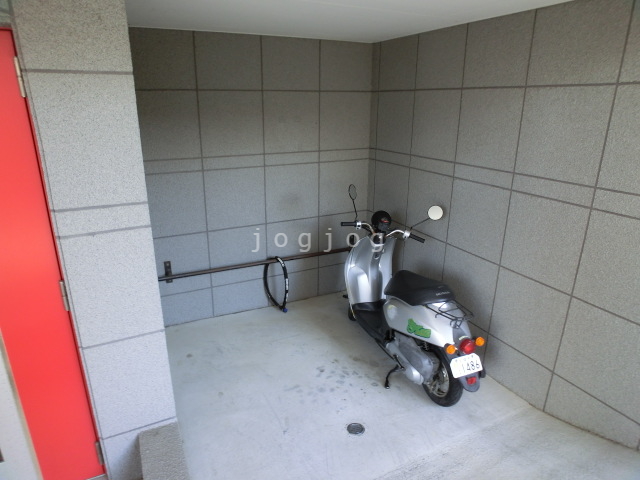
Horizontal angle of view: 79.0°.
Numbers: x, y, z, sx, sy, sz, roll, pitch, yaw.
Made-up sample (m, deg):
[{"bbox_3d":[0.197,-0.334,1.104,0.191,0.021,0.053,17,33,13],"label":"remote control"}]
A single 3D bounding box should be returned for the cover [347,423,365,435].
[{"bbox_3d":[0.207,1.090,2.240,0.105,0.014,0.103,0,19,0],"label":"cover"}]

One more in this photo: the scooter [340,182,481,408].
[{"bbox_3d":[0.539,0.277,2.729,0.630,1.260,1.650,-7,20,-21],"label":"scooter"}]

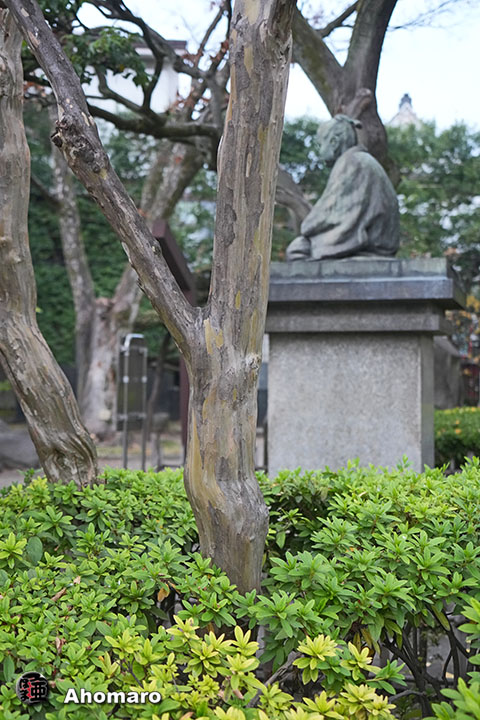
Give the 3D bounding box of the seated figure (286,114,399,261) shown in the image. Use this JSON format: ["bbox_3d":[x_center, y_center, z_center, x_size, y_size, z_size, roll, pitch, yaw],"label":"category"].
[{"bbox_3d":[0.656,-1.104,6.400,0.690,0.920,0.640,0,0,17],"label":"seated figure"}]

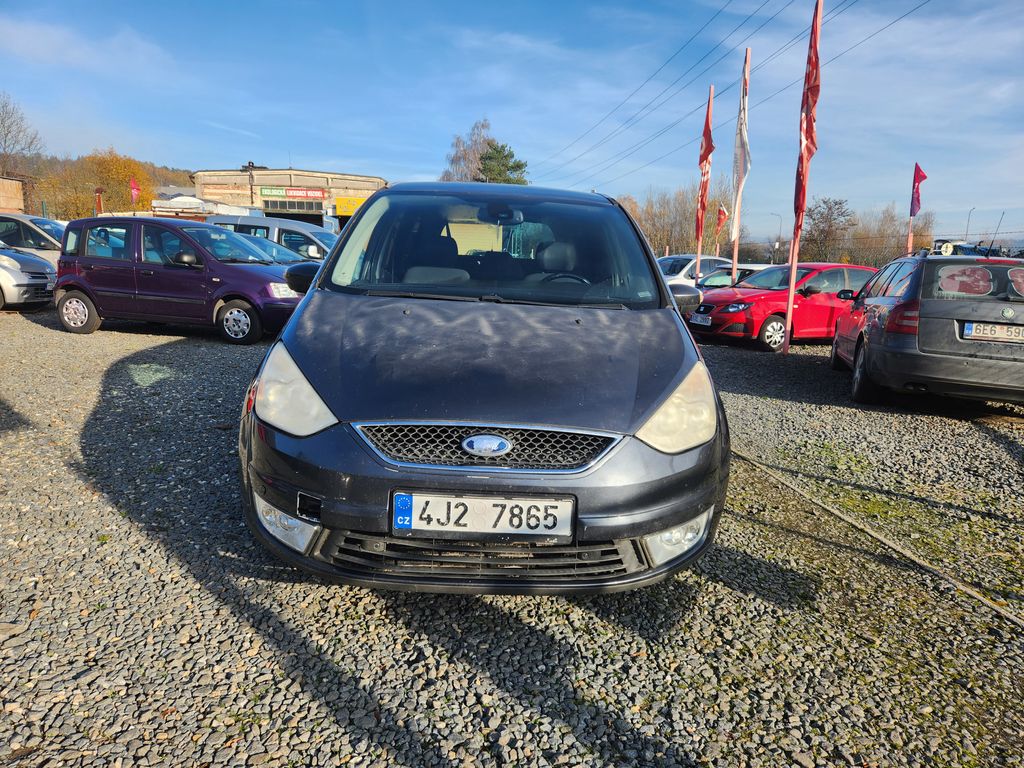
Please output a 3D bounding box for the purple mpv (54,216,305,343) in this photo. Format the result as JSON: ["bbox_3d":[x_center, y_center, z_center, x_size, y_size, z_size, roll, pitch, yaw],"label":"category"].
[{"bbox_3d":[-4.301,-1.443,9.333,3.540,1.540,1.620,5,10,9],"label":"purple mpv"}]

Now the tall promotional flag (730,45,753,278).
[{"bbox_3d":[4.488,-3.681,13.426,0.380,5.483,0.250,1,10,0],"label":"tall promotional flag"}]

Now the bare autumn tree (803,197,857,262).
[{"bbox_3d":[15.446,-6.414,33.249,2.900,5.208,2.800,3,10,0],"label":"bare autumn tree"}]

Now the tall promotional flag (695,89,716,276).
[{"bbox_3d":[4.634,-4.272,16.468,0.380,5.610,0.250,1,10,0],"label":"tall promotional flag"}]

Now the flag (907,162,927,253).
[{"bbox_3d":[8.049,-2.565,13.688,0.420,3.578,0.200,0,10,1],"label":"flag"}]

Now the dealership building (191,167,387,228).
[{"bbox_3d":[-13.263,-11.444,49.863,12.187,6.308,14.000,4,10,6],"label":"dealership building"}]

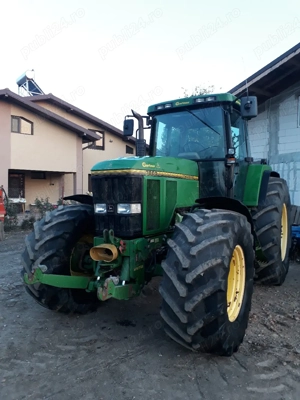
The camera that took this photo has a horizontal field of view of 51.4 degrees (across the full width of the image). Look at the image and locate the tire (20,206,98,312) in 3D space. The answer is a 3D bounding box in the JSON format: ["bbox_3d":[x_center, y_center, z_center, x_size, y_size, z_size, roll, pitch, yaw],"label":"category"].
[{"bbox_3d":[-1.000,0.803,4.309,0.600,1.430,1.430,1,2,30],"label":"tire"}]

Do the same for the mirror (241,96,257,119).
[{"bbox_3d":[1.371,-1.284,4.330,0.220,0.290,0.100,1,2,24],"label":"mirror"}]

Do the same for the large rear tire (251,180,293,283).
[{"bbox_3d":[2.132,0.565,5.682,0.660,1.880,1.880,1,2,31],"label":"large rear tire"}]

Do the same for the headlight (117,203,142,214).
[{"bbox_3d":[-0.216,0.092,3.318,0.260,0.100,0.100,1,2,31],"label":"headlight"}]

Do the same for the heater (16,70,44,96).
[{"bbox_3d":[-6.580,-6.080,17.350,1.250,1.500,1.650,-1,2,-40],"label":"heater"}]

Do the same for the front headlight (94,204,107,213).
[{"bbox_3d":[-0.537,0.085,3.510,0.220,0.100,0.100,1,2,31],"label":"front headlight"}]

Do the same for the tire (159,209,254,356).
[{"bbox_3d":[0.671,0.839,3.312,0.600,1.430,1.430,1,2,30],"label":"tire"}]

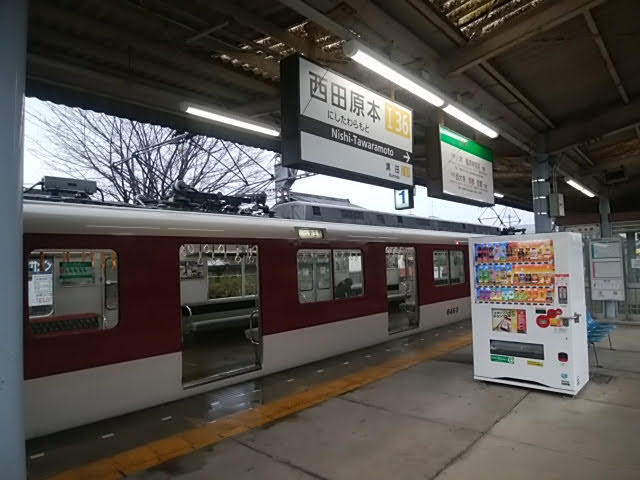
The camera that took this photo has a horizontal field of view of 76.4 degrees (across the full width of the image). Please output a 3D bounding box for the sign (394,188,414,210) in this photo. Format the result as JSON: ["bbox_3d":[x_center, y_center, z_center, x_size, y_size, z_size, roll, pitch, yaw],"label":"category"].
[{"bbox_3d":[1.371,-0.685,6.600,0.310,0.360,0.140,-4,-4,44],"label":"sign"}]

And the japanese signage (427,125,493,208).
[{"bbox_3d":[1.439,-0.696,4.073,0.150,0.620,1.200,-4,-4,44],"label":"japanese signage"}]

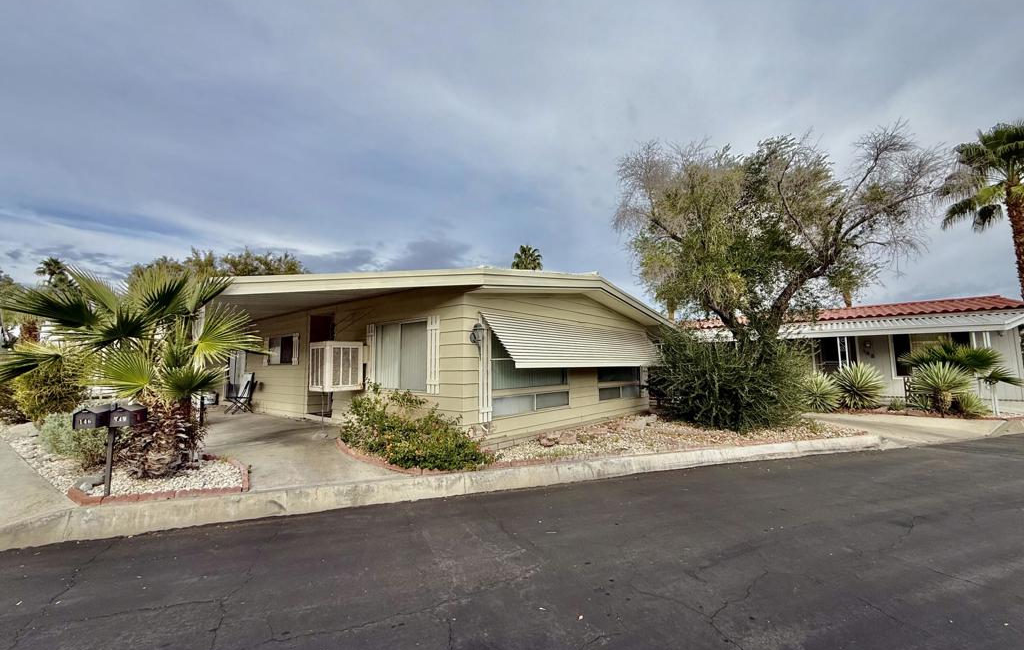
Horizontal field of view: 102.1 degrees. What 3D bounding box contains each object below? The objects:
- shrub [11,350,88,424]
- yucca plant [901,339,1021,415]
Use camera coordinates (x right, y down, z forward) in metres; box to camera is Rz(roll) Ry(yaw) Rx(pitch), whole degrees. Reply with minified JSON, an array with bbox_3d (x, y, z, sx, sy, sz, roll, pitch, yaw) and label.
[{"bbox_3d":[-11.381,1.482,10.306,1.370,1.935,1.370,-5,-7,42],"label":"shrub"},{"bbox_3d":[12.342,1.461,11.632,1.826,2.095,2.282,5,-7,-43],"label":"yucca plant"}]

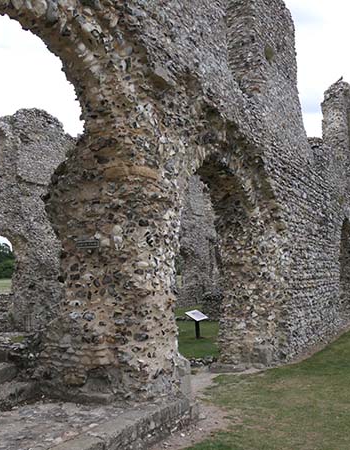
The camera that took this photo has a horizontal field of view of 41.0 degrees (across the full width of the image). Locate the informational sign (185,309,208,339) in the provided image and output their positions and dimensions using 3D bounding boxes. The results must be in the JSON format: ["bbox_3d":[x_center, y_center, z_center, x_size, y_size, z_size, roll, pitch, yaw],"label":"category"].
[{"bbox_3d":[0.580,2.482,11.733,0.360,0.690,0.680,-4,-6,26],"label":"informational sign"}]

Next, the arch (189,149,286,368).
[{"bbox_3d":[0.505,0.690,7.454,1.250,3.500,3.500,-4,-7,29],"label":"arch"}]

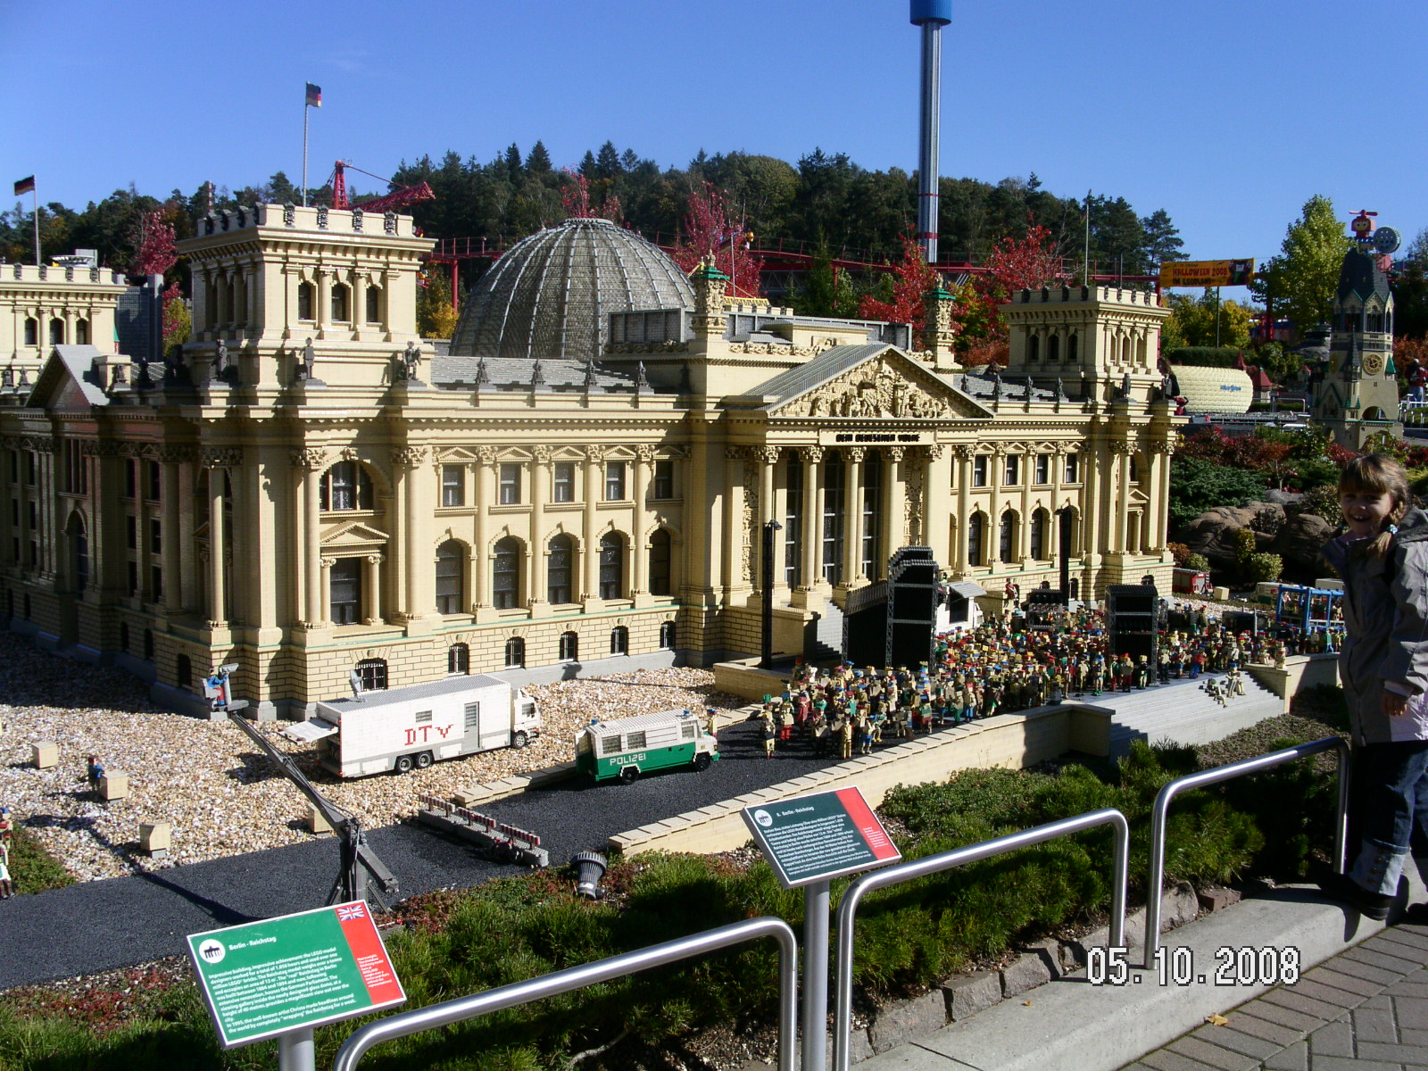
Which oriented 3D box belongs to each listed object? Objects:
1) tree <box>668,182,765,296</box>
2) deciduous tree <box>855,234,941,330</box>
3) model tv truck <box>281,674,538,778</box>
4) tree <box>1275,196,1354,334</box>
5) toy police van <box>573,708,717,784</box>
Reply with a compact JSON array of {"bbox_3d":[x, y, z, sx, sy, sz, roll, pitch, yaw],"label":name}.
[{"bbox_3d":[0.026,-4.247,30.201,1.794,4.995,1.794,1,5,0],"label":"tree"},{"bbox_3d":[2.988,-3.053,25.141,1.548,3.495,1.548,1,5,0],"label":"deciduous tree"},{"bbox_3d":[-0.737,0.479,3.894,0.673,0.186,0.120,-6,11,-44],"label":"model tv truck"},{"bbox_3d":[14.573,-5.358,38.235,1.974,5.827,1.974,1,5,0],"label":"tree"},{"bbox_3d":[-0.164,0.524,3.899,0.395,0.155,0.095,-4,6,-41],"label":"toy police van"}]

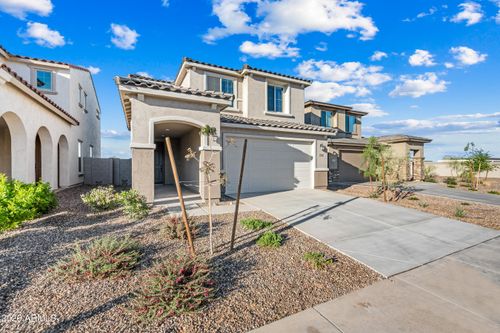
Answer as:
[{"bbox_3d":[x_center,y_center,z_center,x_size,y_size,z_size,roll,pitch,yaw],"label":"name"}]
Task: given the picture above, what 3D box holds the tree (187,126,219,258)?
[{"bbox_3d":[-0.840,0.440,4.160,0.650,2.430,0.620,0,0,-11],"label":"tree"}]

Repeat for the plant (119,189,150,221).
[{"bbox_3d":[-3.140,1.010,6.070,0.800,0.800,0.720,0,0,-27],"label":"plant"}]

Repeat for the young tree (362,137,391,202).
[{"bbox_3d":[5.600,0.070,9.850,1.300,2.800,1.250,0,0,30],"label":"young tree"}]

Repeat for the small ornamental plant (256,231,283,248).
[{"bbox_3d":[0.410,1.505,4.680,0.560,0.310,0.460,0,0,5],"label":"small ornamental plant"}]

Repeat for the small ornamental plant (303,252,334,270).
[{"bbox_3d":[1.200,1.640,3.930,0.560,0.220,0.450,0,0,17],"label":"small ornamental plant"}]

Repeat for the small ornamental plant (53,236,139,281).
[{"bbox_3d":[-2.430,1.380,3.620,1.220,0.500,0.950,0,0,-34],"label":"small ornamental plant"}]

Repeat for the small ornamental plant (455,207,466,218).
[{"bbox_3d":[7.030,1.520,7.430,0.330,0.380,0.320,0,0,43],"label":"small ornamental plant"}]

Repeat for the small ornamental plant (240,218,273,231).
[{"bbox_3d":[0.170,1.450,5.720,0.830,0.240,0.620,0,0,2],"label":"small ornamental plant"}]

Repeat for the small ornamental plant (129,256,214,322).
[{"bbox_3d":[-0.980,1.470,2.860,1.080,0.550,0.950,0,0,-19],"label":"small ornamental plant"}]

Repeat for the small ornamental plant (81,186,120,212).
[{"bbox_3d":[-4.460,0.955,6.680,1.030,0.710,0.900,0,0,-34],"label":"small ornamental plant"}]

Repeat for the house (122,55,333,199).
[{"bbox_3d":[-2.500,-2.500,15.000,10.300,7.500,13.500,0,0,-27],"label":"house"}]

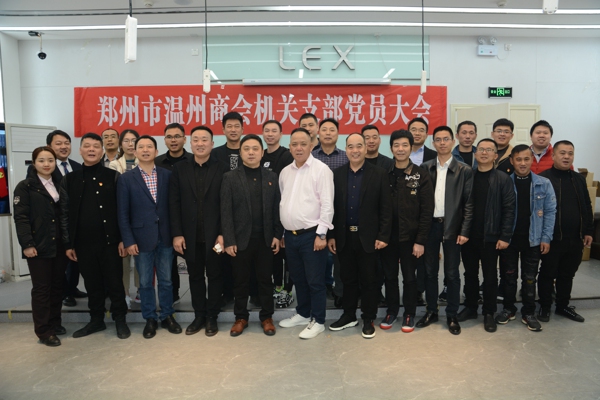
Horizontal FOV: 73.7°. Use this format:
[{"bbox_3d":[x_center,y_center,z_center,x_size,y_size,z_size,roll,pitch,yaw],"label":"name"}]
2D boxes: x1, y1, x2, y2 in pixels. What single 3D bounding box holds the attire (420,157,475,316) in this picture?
[{"bbox_3d":[1.238,0.323,3.358,0.480,1.356,0.310,0,2,32],"label":"attire"}]

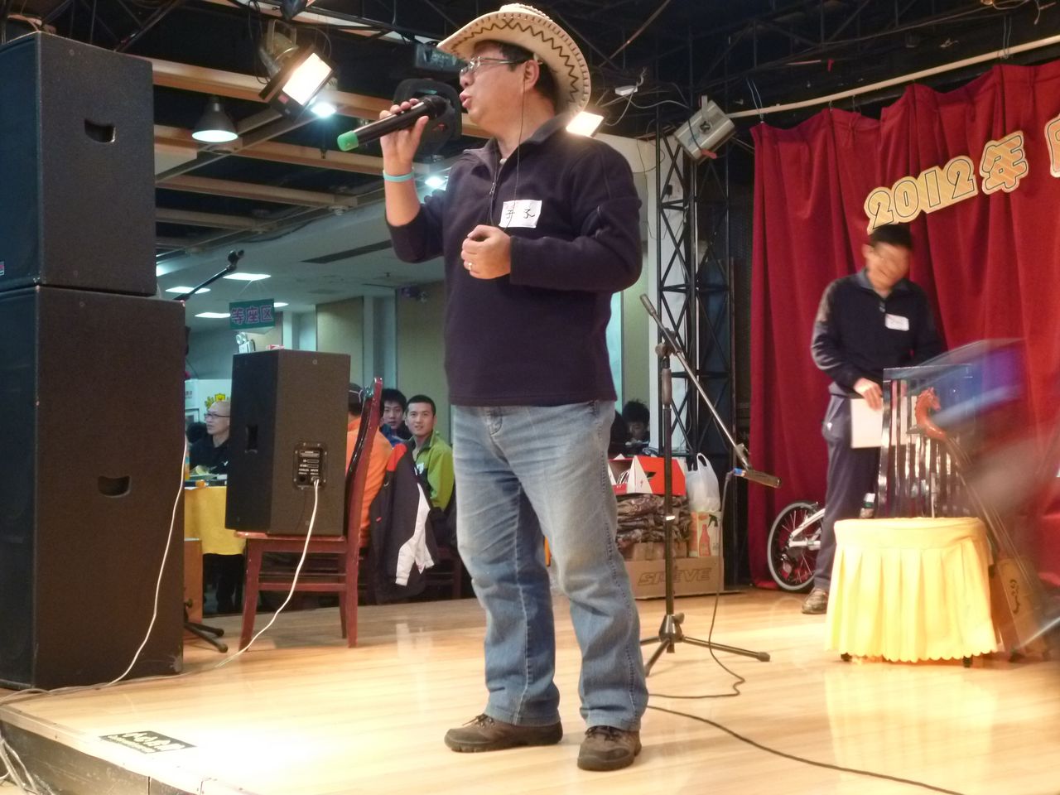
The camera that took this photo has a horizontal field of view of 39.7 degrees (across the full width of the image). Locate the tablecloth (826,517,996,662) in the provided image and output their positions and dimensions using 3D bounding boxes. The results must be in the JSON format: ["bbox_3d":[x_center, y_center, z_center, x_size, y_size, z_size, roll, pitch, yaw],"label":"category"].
[{"bbox_3d":[1.295,0.639,4.990,0.570,0.440,0.570,0,-3,0],"label":"tablecloth"}]

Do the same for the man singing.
[{"bbox_3d":[-0.036,-0.045,3.524,0.590,1.813,0.520,-2,-3,41],"label":"man singing"}]

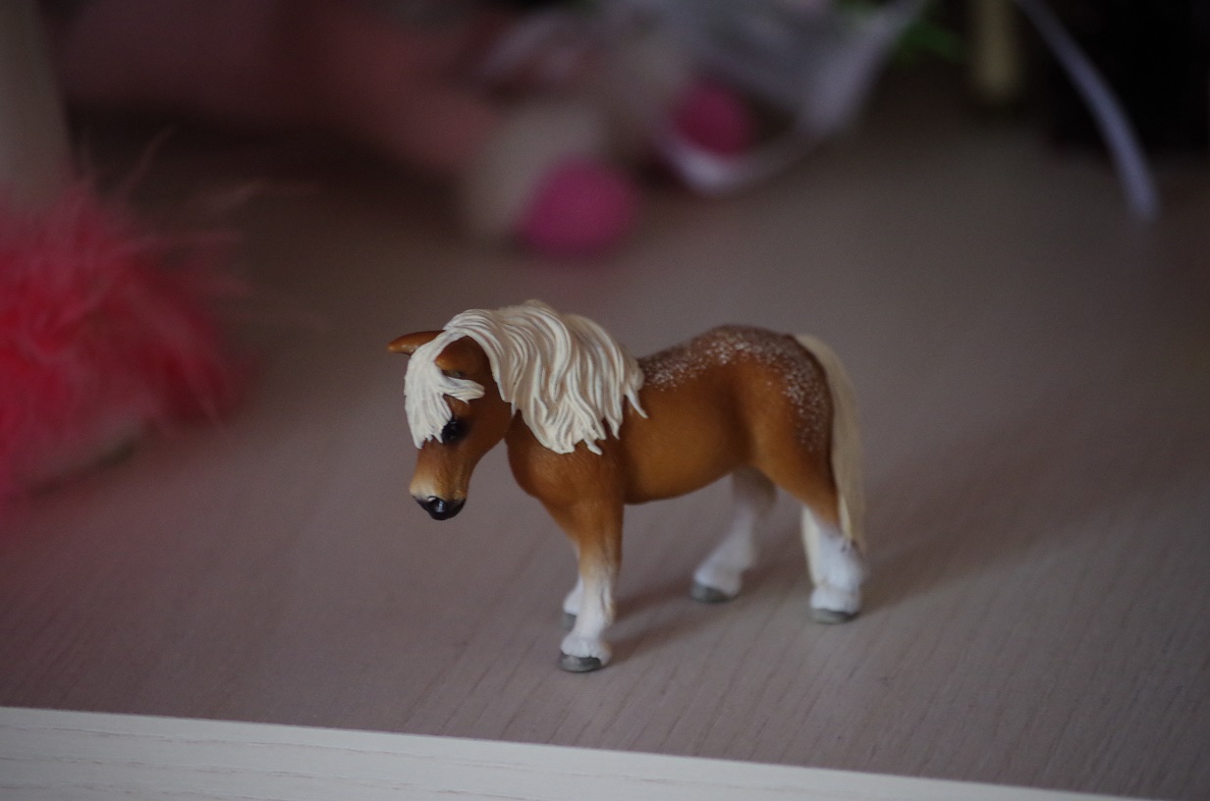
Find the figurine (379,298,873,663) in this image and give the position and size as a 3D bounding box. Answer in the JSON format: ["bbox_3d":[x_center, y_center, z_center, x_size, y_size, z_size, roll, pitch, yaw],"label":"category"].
[{"bbox_3d":[0.008,0.012,1.413,0.104,0.076,0.033,-10,24,-23],"label":"figurine"}]

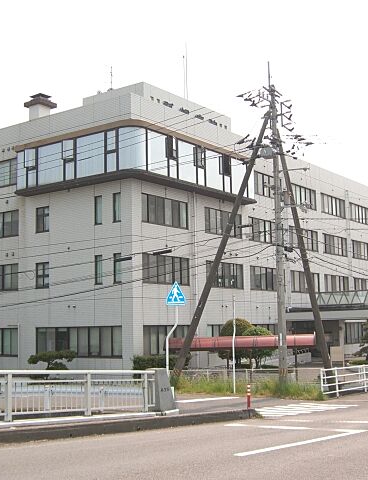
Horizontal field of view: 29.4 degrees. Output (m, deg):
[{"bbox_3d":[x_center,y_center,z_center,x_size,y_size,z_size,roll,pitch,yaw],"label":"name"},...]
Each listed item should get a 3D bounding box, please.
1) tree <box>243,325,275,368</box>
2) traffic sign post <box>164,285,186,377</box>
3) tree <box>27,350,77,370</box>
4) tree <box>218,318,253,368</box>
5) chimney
[{"bbox_3d":[4.687,6.764,44.660,1.950,2.770,1.950,-2,-7,6],"label":"tree"},{"bbox_3d":[-0.242,2.861,20.000,0.650,3.150,0.150,-7,-9,36],"label":"traffic sign post"},{"bbox_3d":[-7.682,7.301,41.052,2.800,1.670,2.500,0,-7,-11],"label":"tree"},{"bbox_3d":[3.241,6.605,44.888,2.100,3.160,2.100,-2,-7,4],"label":"tree"},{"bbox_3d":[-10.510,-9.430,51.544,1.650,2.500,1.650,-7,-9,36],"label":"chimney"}]

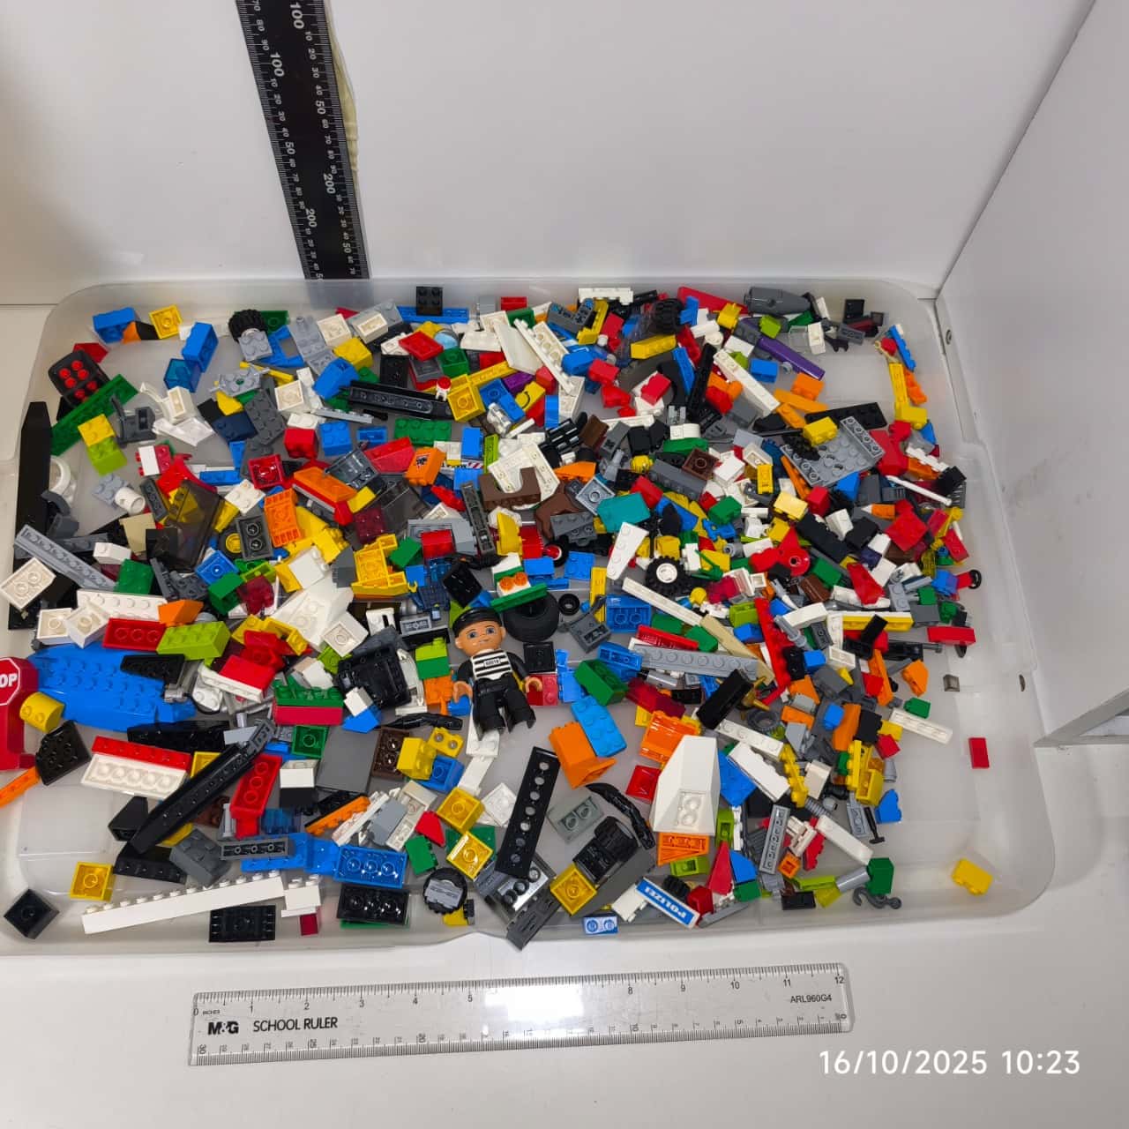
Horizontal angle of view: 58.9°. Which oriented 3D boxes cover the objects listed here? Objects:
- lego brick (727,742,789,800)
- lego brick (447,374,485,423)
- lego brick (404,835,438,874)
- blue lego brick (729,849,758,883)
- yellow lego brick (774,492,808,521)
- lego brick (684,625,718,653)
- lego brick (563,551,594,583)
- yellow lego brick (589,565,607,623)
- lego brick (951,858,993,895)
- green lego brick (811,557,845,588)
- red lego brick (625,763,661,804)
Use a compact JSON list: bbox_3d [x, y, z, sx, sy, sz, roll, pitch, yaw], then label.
[{"bbox_3d":[0.097,0.103,0.500,0.032,0.008,0.011,42,76,16],"label":"lego brick"},{"bbox_3d":[-0.056,-0.092,0.575,0.016,0.011,0.016,-23,81,19],"label":"lego brick"},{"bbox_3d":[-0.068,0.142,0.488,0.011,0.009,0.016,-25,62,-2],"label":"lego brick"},{"bbox_3d":[0.087,0.148,0.496,0.011,0.012,0.016,-10,78,-16],"label":"blue lego brick"},{"bbox_3d":[0.128,-0.033,0.566,0.016,0.009,0.011,28,107,7],"label":"yellow lego brick"},{"bbox_3d":[0.074,0.042,0.550,0.016,0.008,0.011,36,67,15],"label":"lego brick"},{"bbox_3d":[0.009,0.001,0.562,0.016,0.005,0.016,5,67,14],"label":"lego brick"},{"bbox_3d":[0.019,0.018,0.557,0.008,0.005,0.032,1,70,3],"label":"yellow lego brick"},{"bbox_3d":[0.202,0.156,0.498,0.016,0.008,0.011,31,68,17],"label":"lego brick"},{"bbox_3d":[0.142,0.005,0.550,0.016,0.009,0.011,34,68,-3],"label":"green lego brick"},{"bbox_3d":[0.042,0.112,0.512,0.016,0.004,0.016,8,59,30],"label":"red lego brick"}]

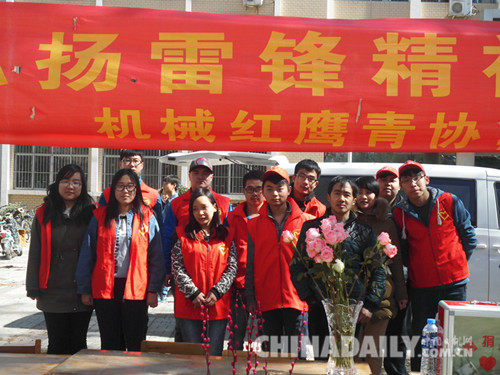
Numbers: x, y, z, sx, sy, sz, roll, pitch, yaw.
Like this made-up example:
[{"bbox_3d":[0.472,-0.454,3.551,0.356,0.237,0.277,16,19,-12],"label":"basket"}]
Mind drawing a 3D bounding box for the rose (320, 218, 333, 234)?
[{"bbox_3d":[0.303,0.154,2.800,0.050,0.060,0.050,2,1,0],"label":"rose"}]

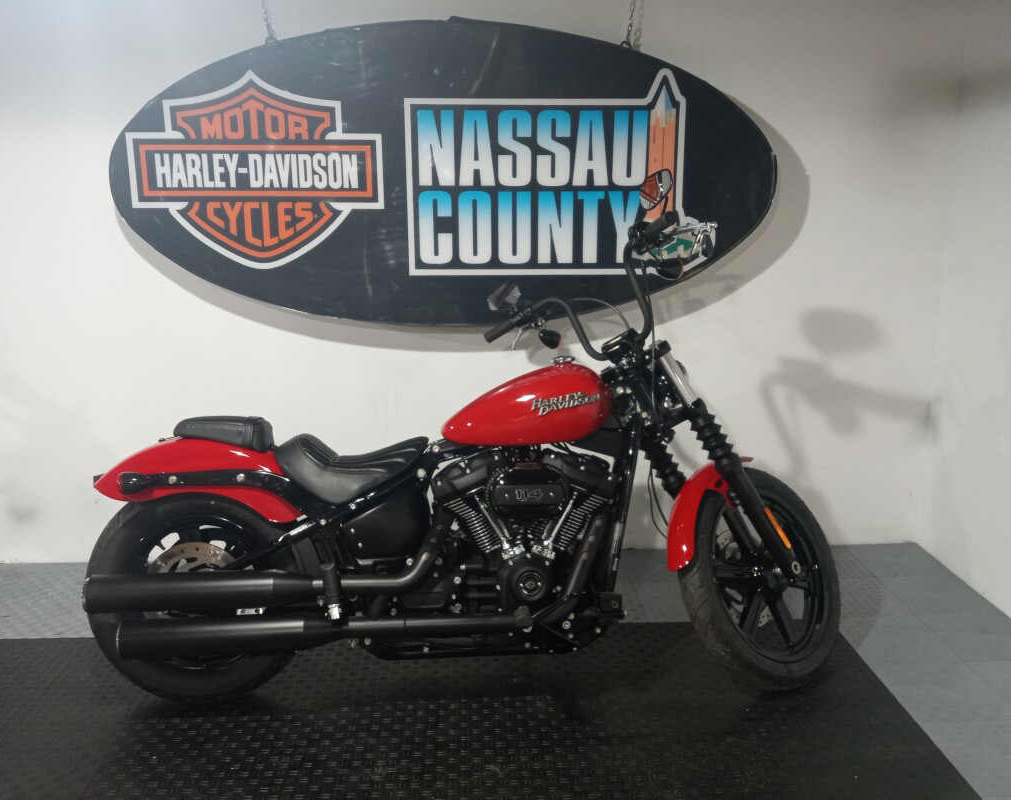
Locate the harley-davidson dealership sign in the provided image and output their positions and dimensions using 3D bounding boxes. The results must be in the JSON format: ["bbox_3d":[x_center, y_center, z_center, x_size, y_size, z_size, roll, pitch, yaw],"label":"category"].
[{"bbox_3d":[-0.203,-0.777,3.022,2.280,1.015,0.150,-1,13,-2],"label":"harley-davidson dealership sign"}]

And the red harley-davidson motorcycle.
[{"bbox_3d":[-0.078,0.120,2.410,2.230,1.450,0.830,-1,13,-2],"label":"red harley-davidson motorcycle"}]

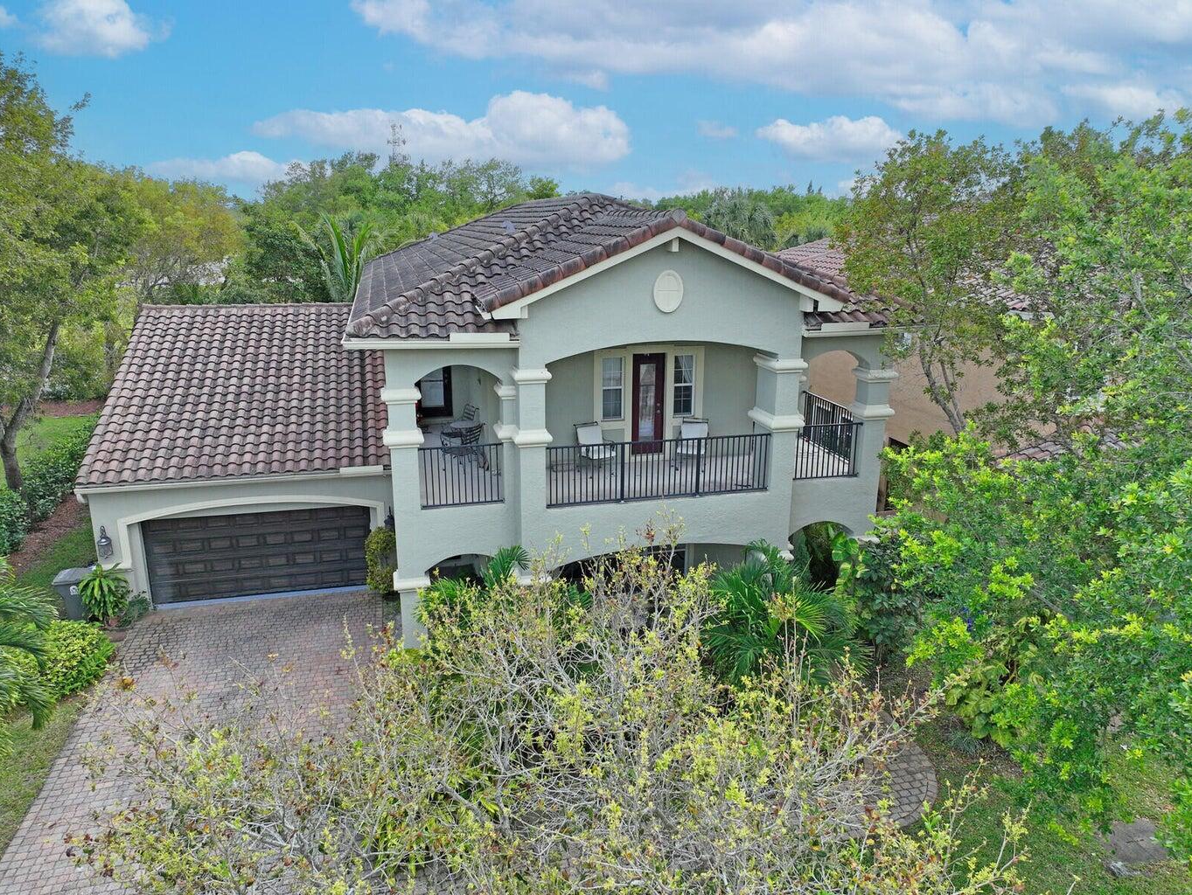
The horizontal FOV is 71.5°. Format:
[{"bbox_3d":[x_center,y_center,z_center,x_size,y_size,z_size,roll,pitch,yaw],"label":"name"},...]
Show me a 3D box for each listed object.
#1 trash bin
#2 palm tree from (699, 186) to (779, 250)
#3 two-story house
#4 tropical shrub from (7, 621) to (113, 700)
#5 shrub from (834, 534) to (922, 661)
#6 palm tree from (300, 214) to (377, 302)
[{"bbox_3d":[-11.574,3.338,18.632,0.820,1.080,0.660,-4,16,-14],"label":"trash bin"},{"bbox_3d":[7.788,-9.560,48.114,4.300,10.500,4.300,-4,16,-14],"label":"palm tree"},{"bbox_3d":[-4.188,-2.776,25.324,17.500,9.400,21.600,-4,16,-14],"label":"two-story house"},{"bbox_3d":[-10.655,4.079,16.425,1.600,0.850,2.000,-4,16,-14],"label":"tropical shrub"},{"bbox_3d":[5.682,3.076,17.074,1.900,2.650,1.700,-4,16,-14],"label":"shrub"},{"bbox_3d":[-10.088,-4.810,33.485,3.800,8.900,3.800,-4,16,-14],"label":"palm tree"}]

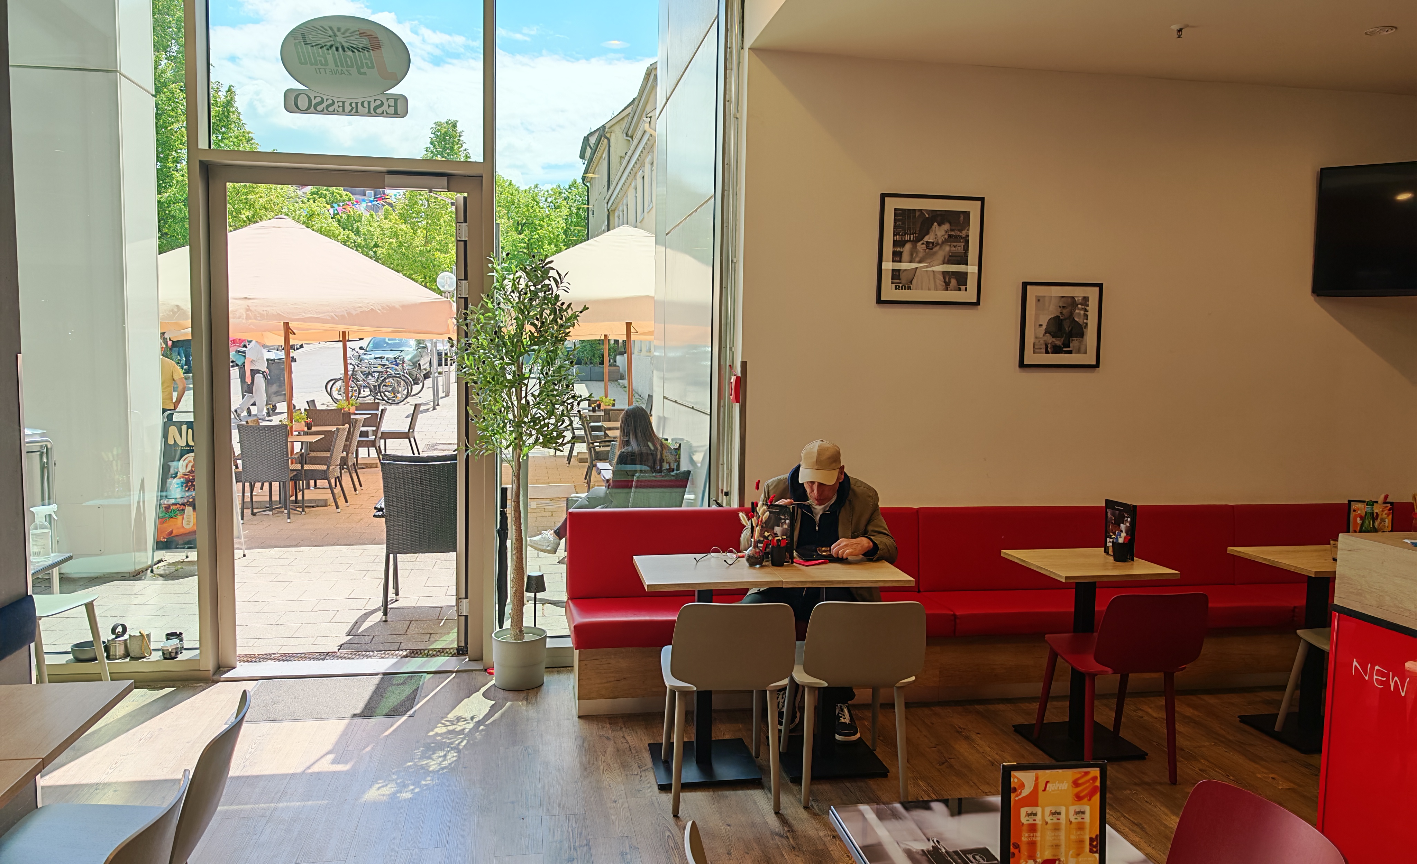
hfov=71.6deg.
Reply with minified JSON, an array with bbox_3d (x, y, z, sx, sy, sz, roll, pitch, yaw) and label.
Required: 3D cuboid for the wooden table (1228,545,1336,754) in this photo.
[{"bbox_3d":[2.593,0.918,4.194,0.500,0.772,0.499,0,5,-10],"label":"wooden table"}]

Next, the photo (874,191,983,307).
[{"bbox_3d":[1.092,-0.888,4.810,0.530,0.530,0.022,0,5,-9],"label":"photo"}]

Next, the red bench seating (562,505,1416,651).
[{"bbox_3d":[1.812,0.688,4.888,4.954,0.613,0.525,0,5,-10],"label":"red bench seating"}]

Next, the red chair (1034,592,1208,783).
[{"bbox_3d":[1.586,0.938,3.873,0.453,0.757,0.546,0,5,-10],"label":"red chair"}]

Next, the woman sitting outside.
[{"bbox_3d":[-0.654,0.474,5.878,0.800,1.250,0.500,5,6,39],"label":"woman sitting outside"}]

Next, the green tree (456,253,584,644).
[{"bbox_3d":[-0.888,0.093,4.653,0.592,1.875,0.546,0,5,-10],"label":"green tree"}]

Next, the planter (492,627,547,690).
[{"bbox_3d":[-0.899,1.077,4.687,0.253,0.236,0.253,0,5,-9],"label":"planter"}]

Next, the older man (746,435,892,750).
[{"bbox_3d":[0.447,0.636,4.263,0.660,1.220,0.700,1,4,-5],"label":"older man"}]

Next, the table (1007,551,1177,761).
[{"bbox_3d":[1.553,0.914,4.067,0.500,0.772,0.516,0,5,-10],"label":"table"}]

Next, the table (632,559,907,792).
[{"bbox_3d":[0.227,0.913,3.846,0.995,0.772,0.515,0,5,-10],"label":"table"}]

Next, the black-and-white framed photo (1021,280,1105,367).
[{"bbox_3d":[1.783,-0.536,4.953,0.432,0.427,0.022,0,5,-9],"label":"black-and-white framed photo"}]

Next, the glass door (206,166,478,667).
[{"bbox_3d":[-1.758,-0.031,4.813,1.251,2.441,0.113,0,5,-10],"label":"glass door"}]

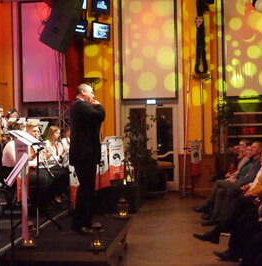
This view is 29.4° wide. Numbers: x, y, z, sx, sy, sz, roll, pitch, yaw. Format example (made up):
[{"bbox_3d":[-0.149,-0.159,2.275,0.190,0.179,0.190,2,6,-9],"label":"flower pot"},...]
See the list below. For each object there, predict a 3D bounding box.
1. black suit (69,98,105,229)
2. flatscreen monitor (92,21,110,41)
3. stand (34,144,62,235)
[{"bbox_3d":[-0.512,0.301,5.950,0.420,1.760,0.540,-1,-1,-12],"label":"black suit"},{"bbox_3d":[-0.607,-1.991,9.830,0.410,0.340,0.070,-1,5,-38],"label":"flatscreen monitor"},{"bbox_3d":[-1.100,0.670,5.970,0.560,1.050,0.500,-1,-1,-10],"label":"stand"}]

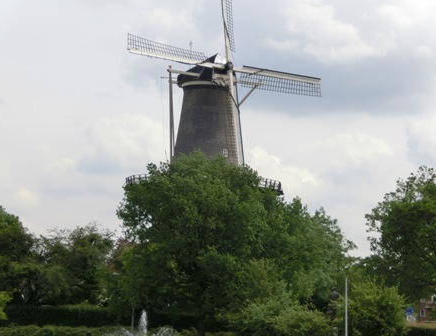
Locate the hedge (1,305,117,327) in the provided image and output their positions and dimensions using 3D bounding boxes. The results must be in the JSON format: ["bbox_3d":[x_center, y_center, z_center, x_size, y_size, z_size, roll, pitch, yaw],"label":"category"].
[{"bbox_3d":[-10.570,10.030,86.000,8.200,1.750,1.400,2,-7,-3],"label":"hedge"}]

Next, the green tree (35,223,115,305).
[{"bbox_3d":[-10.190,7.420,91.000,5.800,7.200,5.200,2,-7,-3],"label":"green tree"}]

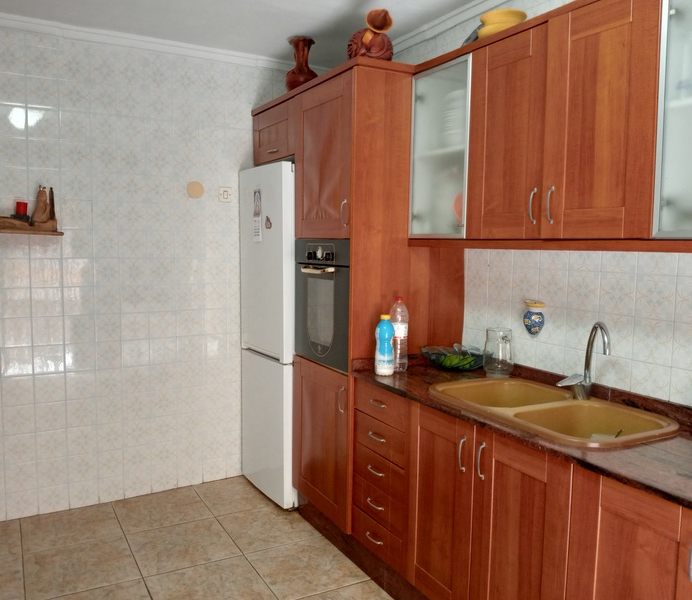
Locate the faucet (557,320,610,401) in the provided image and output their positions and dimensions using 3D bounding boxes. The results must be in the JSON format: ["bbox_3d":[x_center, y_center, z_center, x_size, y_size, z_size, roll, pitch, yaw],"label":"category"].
[{"bbox_3d":[0.834,0.221,2.263,0.135,0.295,0.220,1,5,6],"label":"faucet"}]

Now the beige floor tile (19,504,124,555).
[{"bbox_3d":[-1.405,1.161,3.309,0.456,0.010,0.456,-2,6,-29],"label":"beige floor tile"}]

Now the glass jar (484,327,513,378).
[{"bbox_3d":[0.632,0.219,2.665,0.127,0.194,0.127,1,5,0],"label":"glass jar"}]

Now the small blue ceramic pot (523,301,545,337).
[{"bbox_3d":[0.747,0.073,2.571,0.065,0.136,0.098,-2,6,-28],"label":"small blue ceramic pot"}]

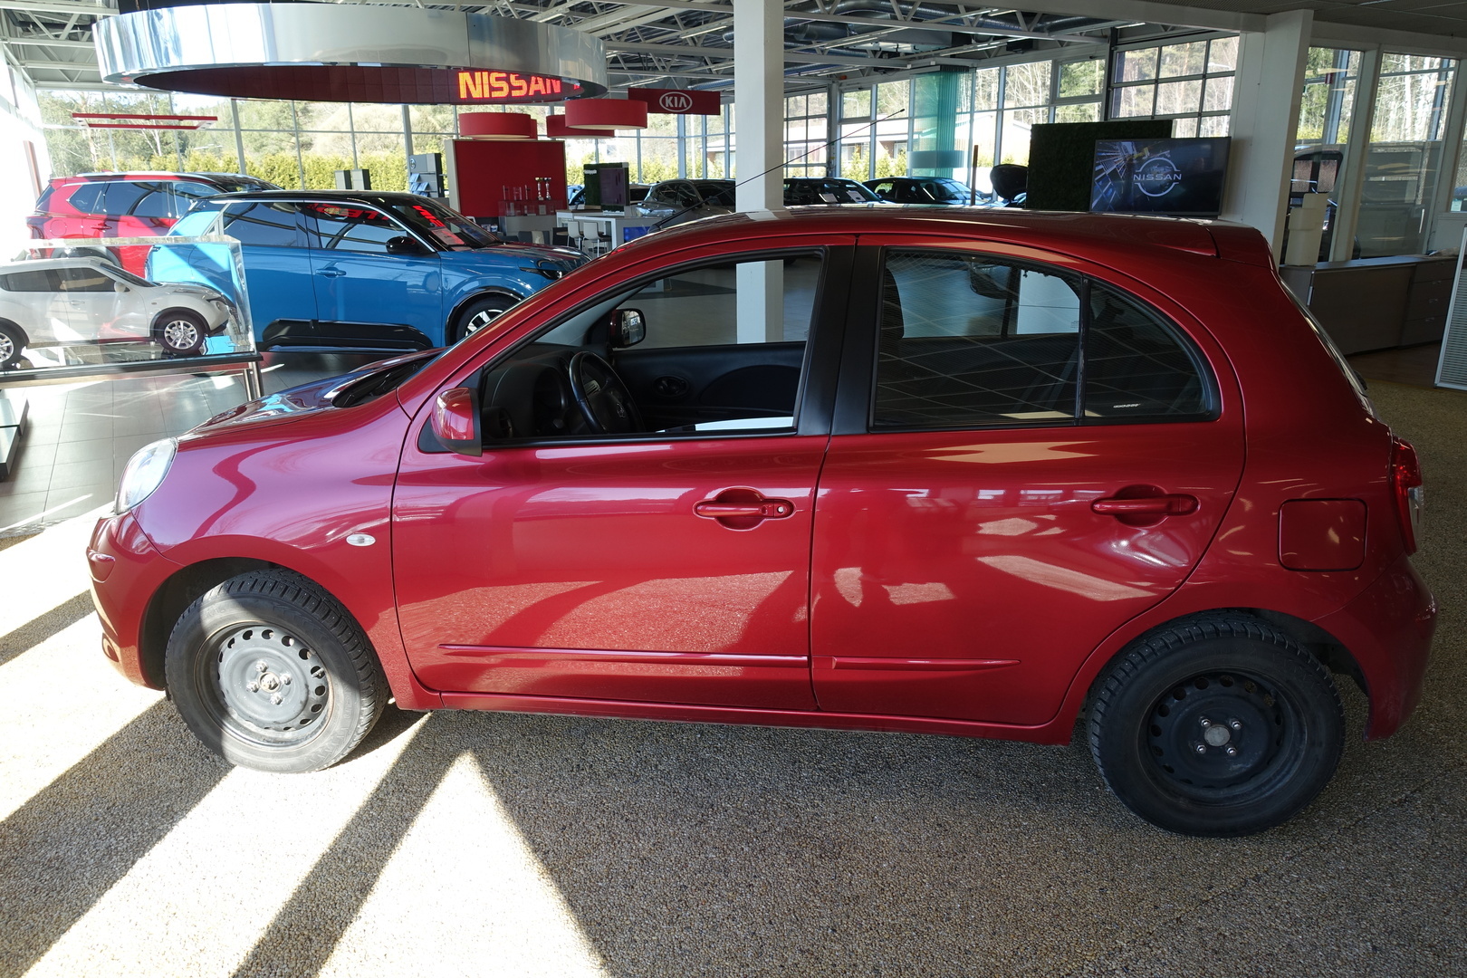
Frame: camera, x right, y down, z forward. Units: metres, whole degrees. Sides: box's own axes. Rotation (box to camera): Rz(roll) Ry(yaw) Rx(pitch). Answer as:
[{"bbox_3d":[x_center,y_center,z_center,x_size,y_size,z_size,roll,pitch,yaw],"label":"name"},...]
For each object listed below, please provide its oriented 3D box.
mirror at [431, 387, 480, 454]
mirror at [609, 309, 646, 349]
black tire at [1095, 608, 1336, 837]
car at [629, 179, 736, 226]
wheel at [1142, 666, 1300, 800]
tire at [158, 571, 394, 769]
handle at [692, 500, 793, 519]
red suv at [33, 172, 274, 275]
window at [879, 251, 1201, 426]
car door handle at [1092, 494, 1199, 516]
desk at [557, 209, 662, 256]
[{"bbox_3d":[-0.649,-0.164,2.292,0.110,0.140,0.180,2,17,7],"label":"mirror"},{"bbox_3d":[-0.437,-0.651,3.933,0.110,0.140,0.180,2,17,7],"label":"mirror"},{"bbox_3d":[1.178,0.571,2.422,0.585,0.585,0.175,2,17,7],"label":"black tire"},{"bbox_3d":[-0.415,-5.675,20.727,1.800,1.600,4.350,-10,19,-30],"label":"car"},{"bbox_3d":[1.177,0.581,2.409,0.375,0.375,0.140,2,17,7],"label":"wheel"},{"bbox_3d":[-1.257,0.502,2.712,0.585,0.585,0.175,1,17,4],"label":"tire"},{"bbox_3d":[0.023,0.047,2.317,0.225,0.040,0.045,2,17,7],"label":"handle"},{"bbox_3d":[-7.700,-3.851,14.744,4.680,1.710,1.840,0,17,0],"label":"red suv"},{"bbox_3d":[0.708,-0.342,2.230,0.760,0.410,0.070,2,1,7],"label":"window"},{"bbox_3d":[0.928,0.036,2.205,0.225,0.042,0.045,2,17,7],"label":"car door handle"},{"bbox_3d":[-2.370,-4.730,18.651,0.900,1.060,2.100,-11,19,-31],"label":"desk"}]

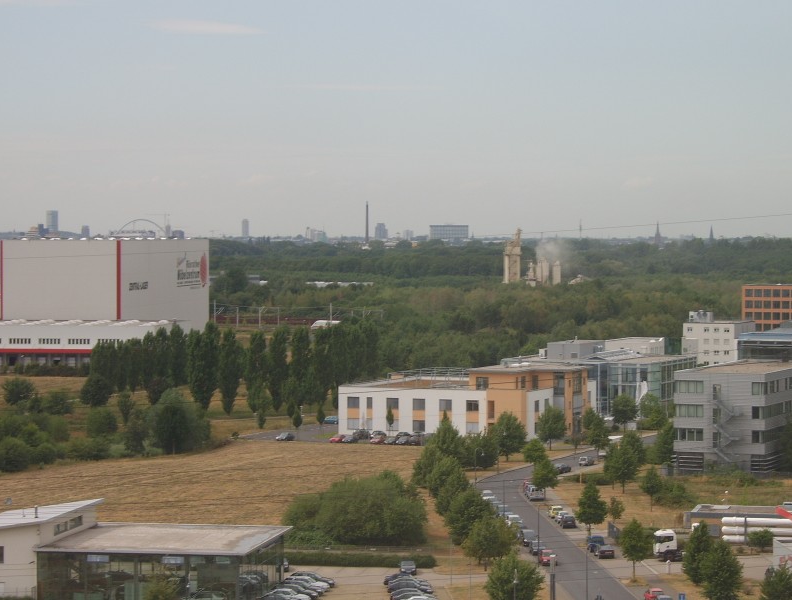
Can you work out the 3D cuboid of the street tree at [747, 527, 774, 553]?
[{"bbox_3d":[42.415,27.997,234.245,3.000,2.550,3.000,0,2,0],"label":"street tree"}]

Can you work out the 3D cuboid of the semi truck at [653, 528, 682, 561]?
[{"bbox_3d":[33.754,28.885,237.821,6.000,3.750,2.500,0,2,-4],"label":"semi truck"}]

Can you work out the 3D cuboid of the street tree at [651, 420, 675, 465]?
[{"bbox_3d":[42.581,22.756,319.332,3.700,7.400,3.700,0,2,0],"label":"street tree"}]

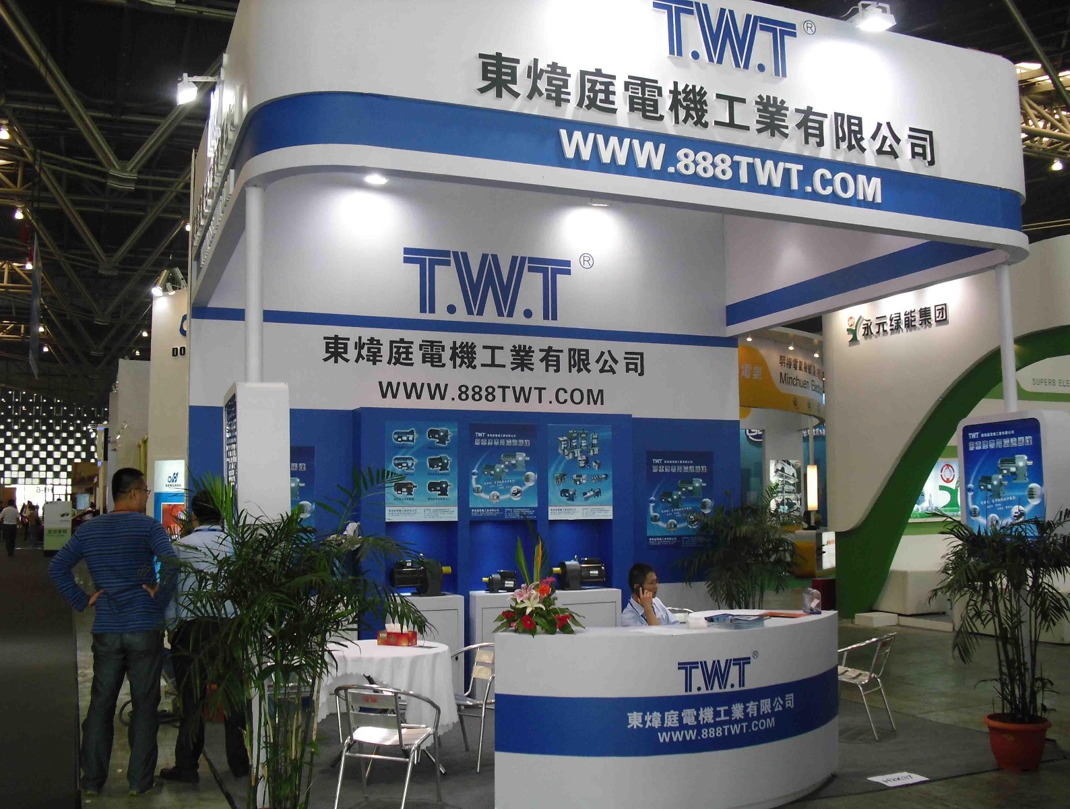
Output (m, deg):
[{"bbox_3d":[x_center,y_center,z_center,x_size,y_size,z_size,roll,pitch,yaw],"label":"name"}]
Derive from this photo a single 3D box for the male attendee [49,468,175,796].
[{"bbox_3d":[-2.435,1.294,6.463,0.640,1.800,0.370,0,-5,-5],"label":"male attendee"}]

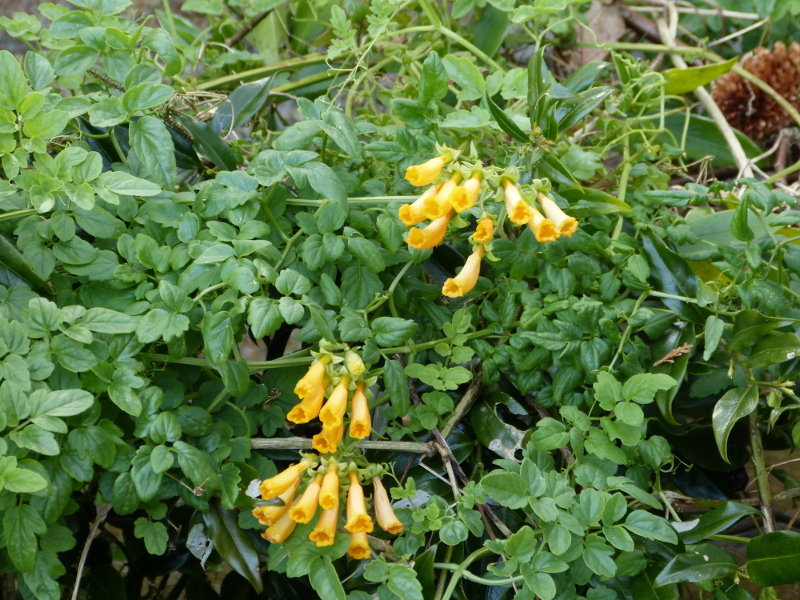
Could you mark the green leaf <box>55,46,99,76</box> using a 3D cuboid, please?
[{"bbox_3d":[-0.165,-0.122,2.220,0.025,0.006,0.016,-26,63,-14],"label":"green leaf"}]

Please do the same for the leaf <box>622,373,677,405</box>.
[{"bbox_3d":[0.119,0.043,2.061,0.026,0.006,0.015,-22,62,-12],"label":"leaf"}]

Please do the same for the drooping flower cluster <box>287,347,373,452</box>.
[{"bbox_3d":[-0.034,0.049,2.130,0.043,0.050,0.042,0,20,0],"label":"drooping flower cluster"}]

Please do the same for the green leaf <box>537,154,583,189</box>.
[{"bbox_3d":[0.083,-0.067,2.250,0.030,0.006,0.011,38,61,8],"label":"green leaf"}]

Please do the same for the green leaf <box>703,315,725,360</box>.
[{"bbox_3d":[0.159,0.019,2.200,0.010,0.024,0.006,9,-9,16],"label":"green leaf"}]

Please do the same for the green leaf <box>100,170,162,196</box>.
[{"bbox_3d":[-0.131,-0.057,2.129,0.031,0.006,0.014,13,50,11],"label":"green leaf"}]

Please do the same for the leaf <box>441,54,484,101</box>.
[{"bbox_3d":[0.032,-0.112,2.185,0.017,0.008,0.030,-38,65,-13],"label":"leaf"}]

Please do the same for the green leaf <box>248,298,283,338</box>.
[{"bbox_3d":[-0.081,0.011,2.620,0.021,0.008,0.026,4,64,9],"label":"green leaf"}]

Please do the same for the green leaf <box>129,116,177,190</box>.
[{"bbox_3d":[-0.125,-0.074,2.200,0.019,0.007,0.044,-20,70,-15],"label":"green leaf"}]

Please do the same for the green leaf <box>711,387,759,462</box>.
[{"bbox_3d":[0.170,0.064,2.200,0.017,0.042,0.006,13,-13,22],"label":"green leaf"}]

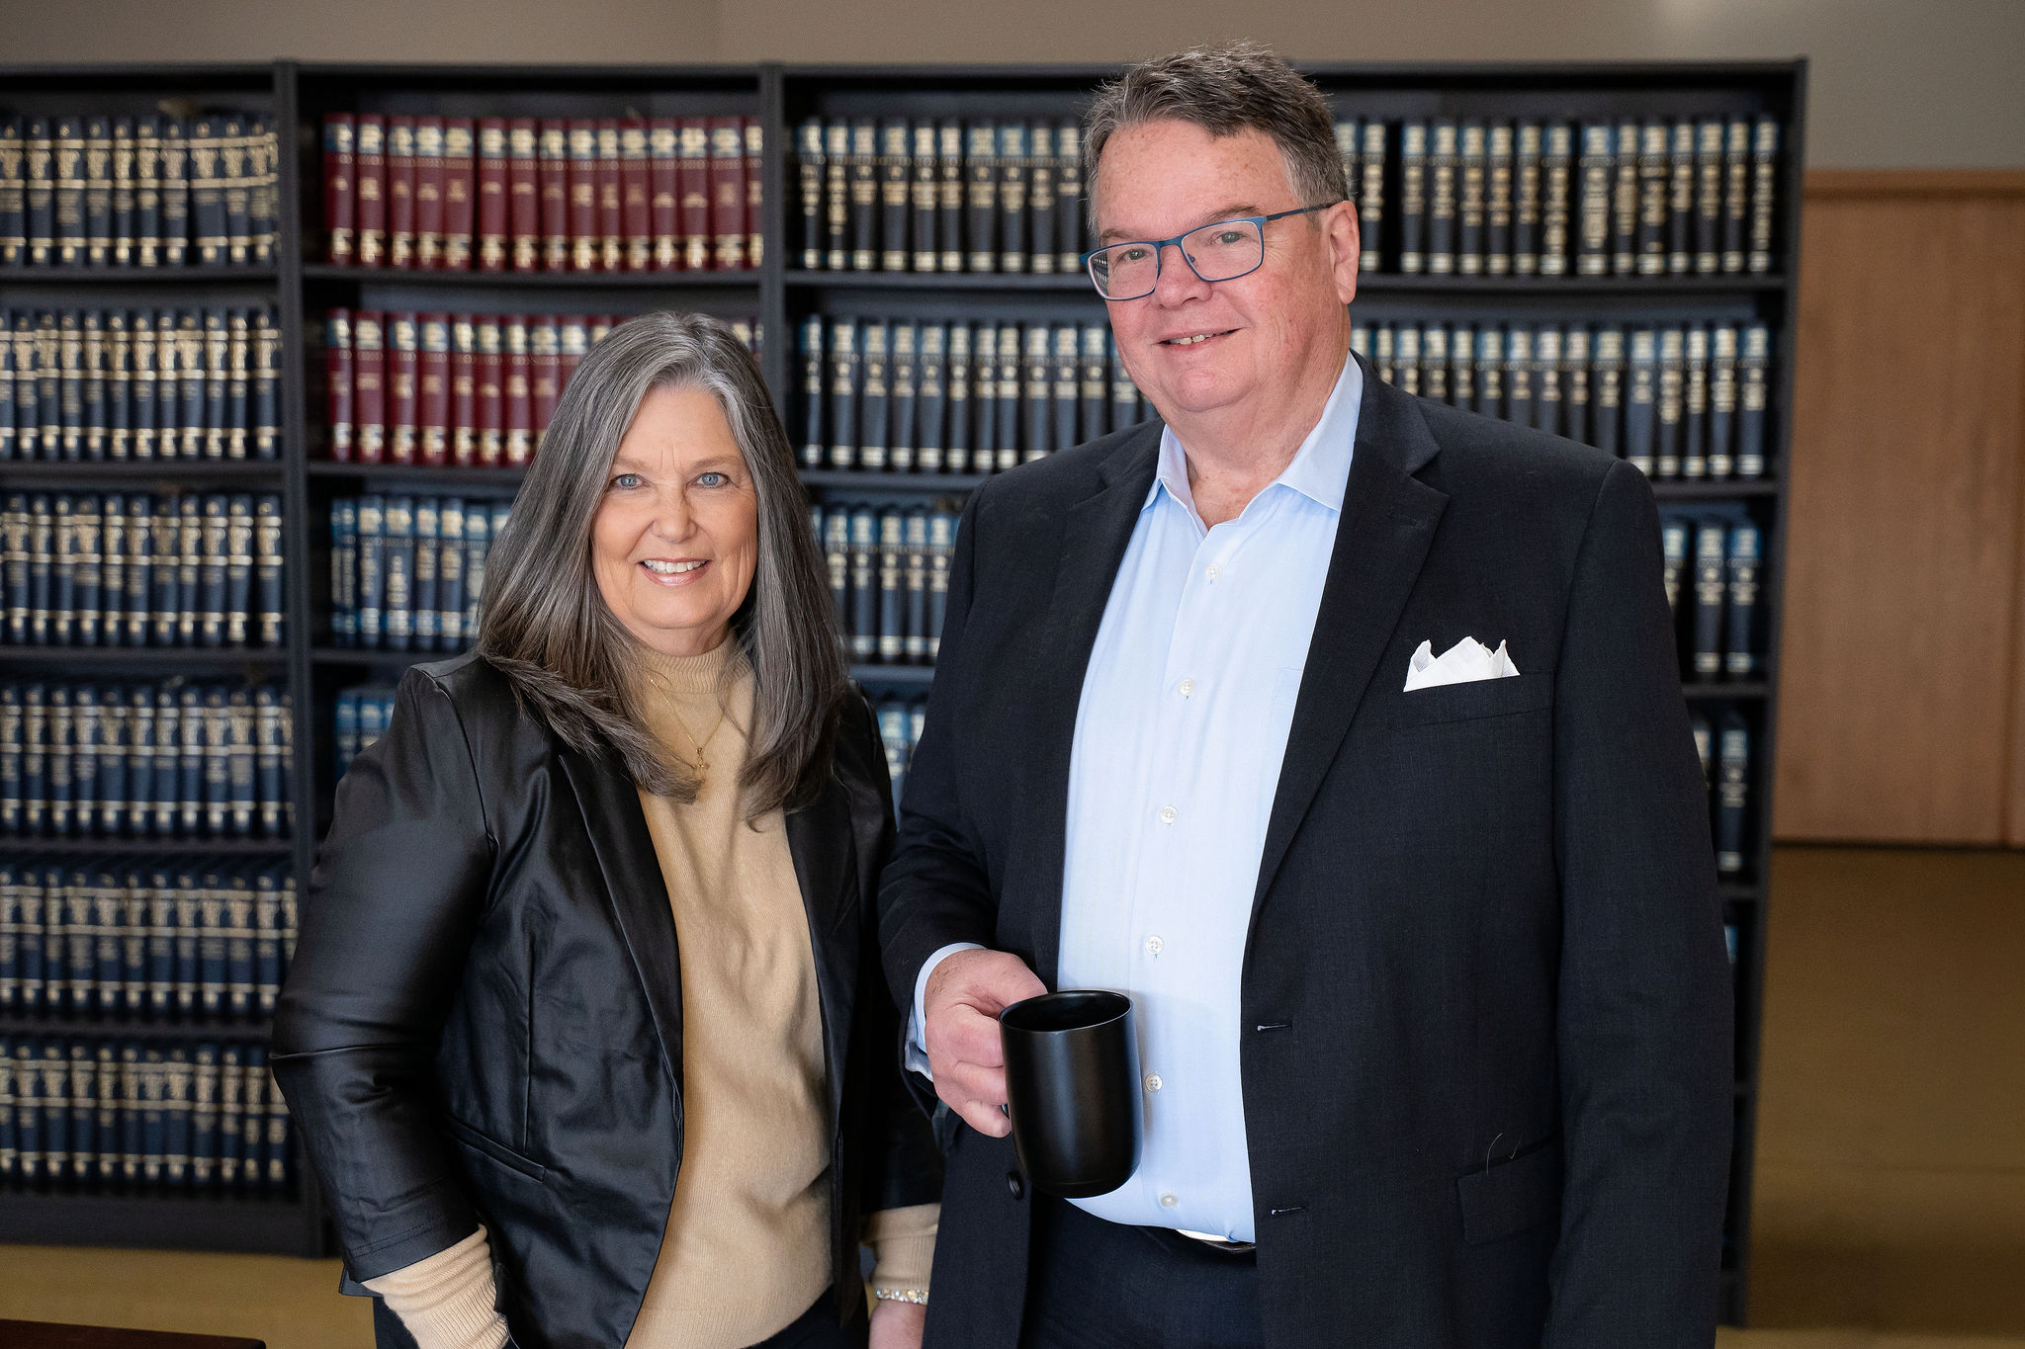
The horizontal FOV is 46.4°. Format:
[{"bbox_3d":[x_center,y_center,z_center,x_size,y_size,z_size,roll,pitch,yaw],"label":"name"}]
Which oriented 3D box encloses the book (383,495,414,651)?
[{"bbox_3d":[-1.044,-0.185,4.131,0.050,0.261,0.175,1,7,5],"label":"book"}]

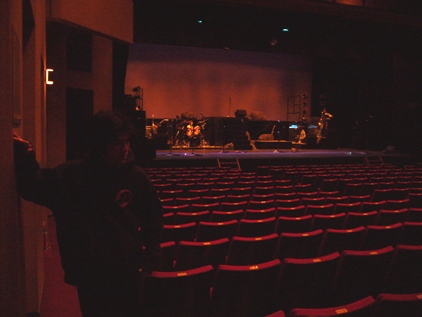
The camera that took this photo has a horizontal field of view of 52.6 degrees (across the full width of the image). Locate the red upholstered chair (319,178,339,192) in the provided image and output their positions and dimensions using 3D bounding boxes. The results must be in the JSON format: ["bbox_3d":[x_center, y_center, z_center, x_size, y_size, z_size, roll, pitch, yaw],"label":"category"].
[{"bbox_3d":[3.133,0.974,11.760,0.540,0.860,0.600,-1,4,-21],"label":"red upholstered chair"}]

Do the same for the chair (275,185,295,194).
[{"bbox_3d":[1.620,1.056,10.136,0.540,0.860,0.600,-1,4,-21],"label":"chair"}]

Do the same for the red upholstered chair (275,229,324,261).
[{"bbox_3d":[0.864,1.175,4.552,0.530,0.880,0.570,-1,4,-21],"label":"red upholstered chair"}]

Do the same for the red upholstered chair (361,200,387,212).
[{"bbox_3d":[2.660,1.155,7.332,0.530,0.880,0.570,-1,4,-21],"label":"red upholstered chair"}]

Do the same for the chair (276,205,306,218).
[{"bbox_3d":[1.151,1.161,6.811,0.540,0.860,0.600,-1,4,-21],"label":"chair"}]

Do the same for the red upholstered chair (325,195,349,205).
[{"bbox_3d":[2.315,1.160,8.264,0.530,0.880,0.570,-1,4,-21],"label":"red upholstered chair"}]

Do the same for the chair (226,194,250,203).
[{"bbox_3d":[0.463,1.139,8.652,0.540,0.860,0.600,-1,4,-21],"label":"chair"}]

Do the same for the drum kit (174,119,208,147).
[{"bbox_3d":[-0.996,-1.302,21.800,1.650,1.380,1.250,-1,4,-21],"label":"drum kit"}]

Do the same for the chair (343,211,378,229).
[{"bbox_3d":[2.004,1.161,6.040,0.530,0.880,0.570,-1,4,-21],"label":"chair"}]

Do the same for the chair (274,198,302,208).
[{"bbox_3d":[1.303,1.153,7.919,0.540,0.860,0.600,-1,4,-21],"label":"chair"}]

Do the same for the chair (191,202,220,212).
[{"bbox_3d":[-0.178,1.176,7.354,0.540,0.860,0.600,-1,4,-21],"label":"chair"}]

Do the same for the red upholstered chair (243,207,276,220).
[{"bbox_3d":[0.666,1.176,6.622,0.540,0.860,0.600,-1,4,-21],"label":"red upholstered chair"}]

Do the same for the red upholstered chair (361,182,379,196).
[{"bbox_3d":[3.902,1.049,10.857,0.530,0.900,0.580,-1,5,-21],"label":"red upholstered chair"}]

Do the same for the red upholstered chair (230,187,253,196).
[{"bbox_3d":[0.587,1.086,9.607,0.530,0.900,0.580,-1,5,-21],"label":"red upholstered chair"}]

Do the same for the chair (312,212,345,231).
[{"bbox_3d":[1.495,1.154,5.889,0.540,0.860,0.600,-1,4,-21],"label":"chair"}]

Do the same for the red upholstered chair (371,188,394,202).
[{"bbox_3d":[3.826,1.114,9.922,0.540,0.860,0.600,-1,4,-21],"label":"red upholstered chair"}]

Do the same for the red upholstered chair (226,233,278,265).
[{"bbox_3d":[0.350,1.182,4.323,0.530,0.900,0.580,-1,5,-21],"label":"red upholstered chair"}]

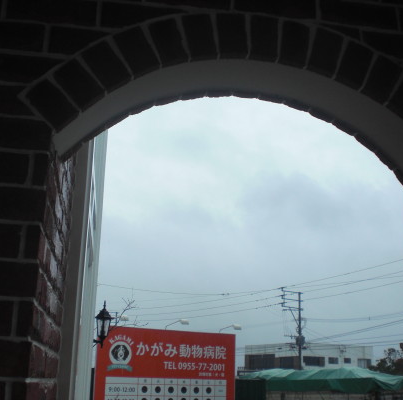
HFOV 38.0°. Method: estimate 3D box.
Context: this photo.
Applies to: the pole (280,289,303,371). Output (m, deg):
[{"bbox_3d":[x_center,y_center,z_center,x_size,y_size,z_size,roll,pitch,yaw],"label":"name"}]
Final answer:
[{"bbox_3d":[8.547,13.702,53.748,2.100,10.983,0.600,11,-21,-28],"label":"pole"}]

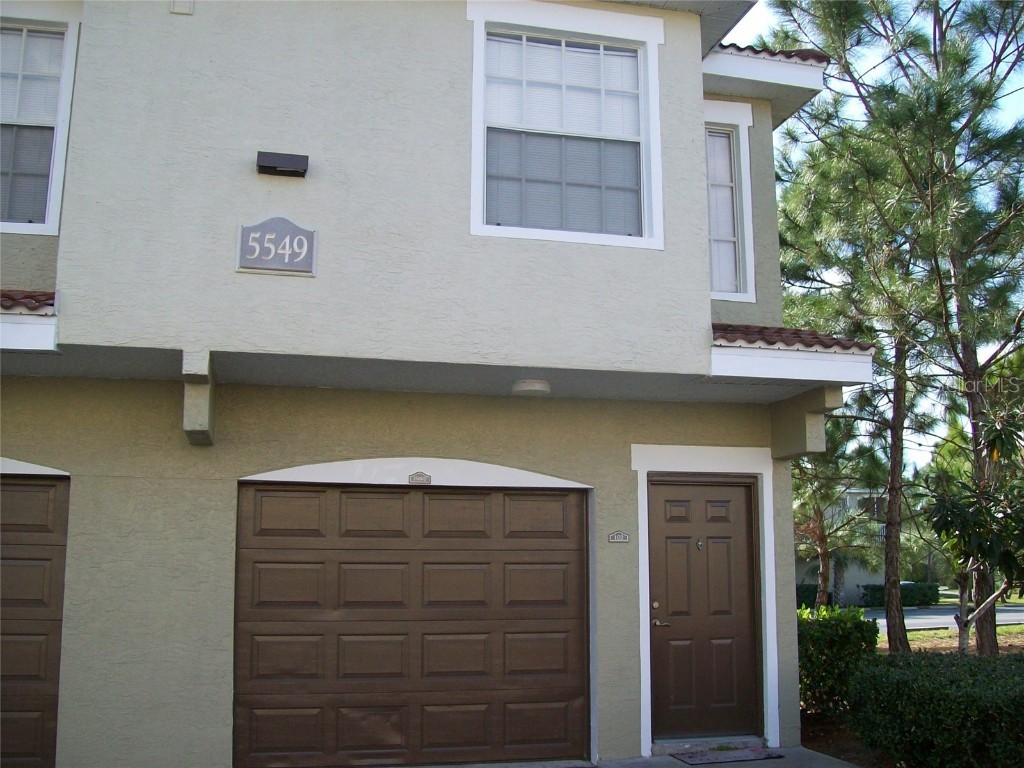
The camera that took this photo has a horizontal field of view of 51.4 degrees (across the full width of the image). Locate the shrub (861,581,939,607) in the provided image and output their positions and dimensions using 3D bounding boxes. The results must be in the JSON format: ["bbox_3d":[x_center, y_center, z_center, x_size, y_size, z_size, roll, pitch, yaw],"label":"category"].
[{"bbox_3d":[15.145,8.236,41.567,2.900,0.900,1.050,2,-9,-13],"label":"shrub"}]

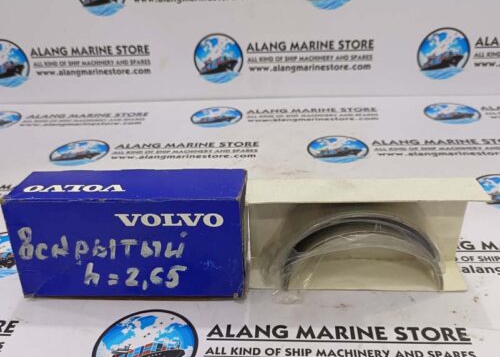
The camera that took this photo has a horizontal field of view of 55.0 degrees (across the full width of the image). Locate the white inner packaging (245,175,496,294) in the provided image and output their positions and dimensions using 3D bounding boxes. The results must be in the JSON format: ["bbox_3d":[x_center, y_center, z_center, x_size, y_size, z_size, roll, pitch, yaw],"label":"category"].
[{"bbox_3d":[0.076,0.039,0.334,0.153,0.068,0.038,0,25,4],"label":"white inner packaging"}]

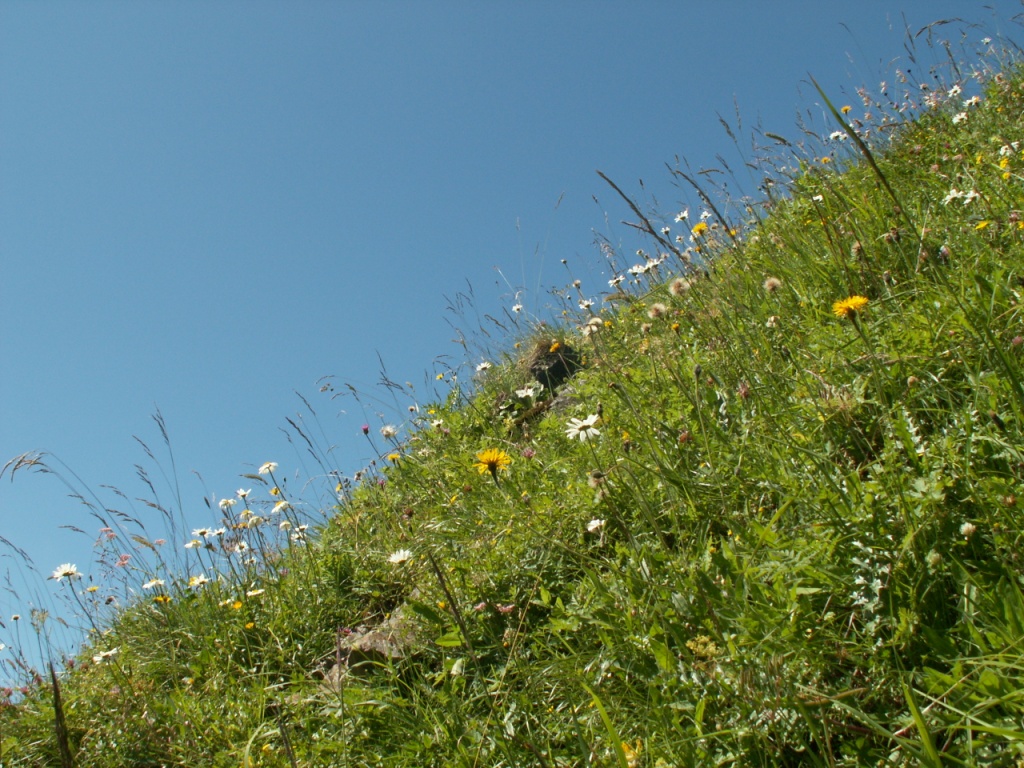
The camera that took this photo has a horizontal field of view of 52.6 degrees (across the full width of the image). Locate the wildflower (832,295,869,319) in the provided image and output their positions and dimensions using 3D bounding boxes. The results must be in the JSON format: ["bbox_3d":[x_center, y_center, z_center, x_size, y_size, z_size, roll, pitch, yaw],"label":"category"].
[{"bbox_3d":[0.376,-0.086,1.150,0.041,0.020,0.041,-17,-10,0],"label":"wildflower"}]

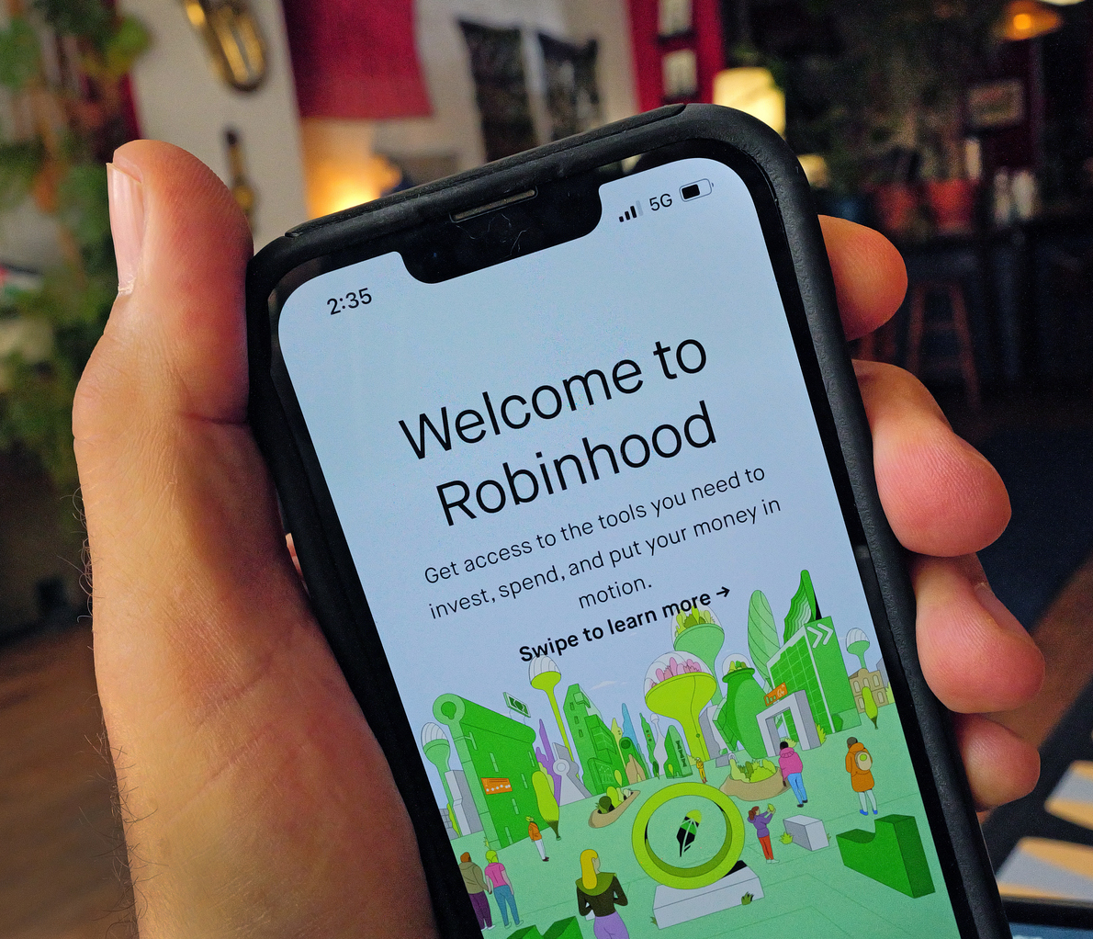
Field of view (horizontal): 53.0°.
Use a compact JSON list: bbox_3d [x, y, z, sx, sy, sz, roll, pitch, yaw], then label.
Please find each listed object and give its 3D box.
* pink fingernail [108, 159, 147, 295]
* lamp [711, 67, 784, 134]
[{"bbox_3d":[-0.055,-0.031,0.142,0.004,0.017,0.013,-4,8,-32],"label":"pink fingernail"},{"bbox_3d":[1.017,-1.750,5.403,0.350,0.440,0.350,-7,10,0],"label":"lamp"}]

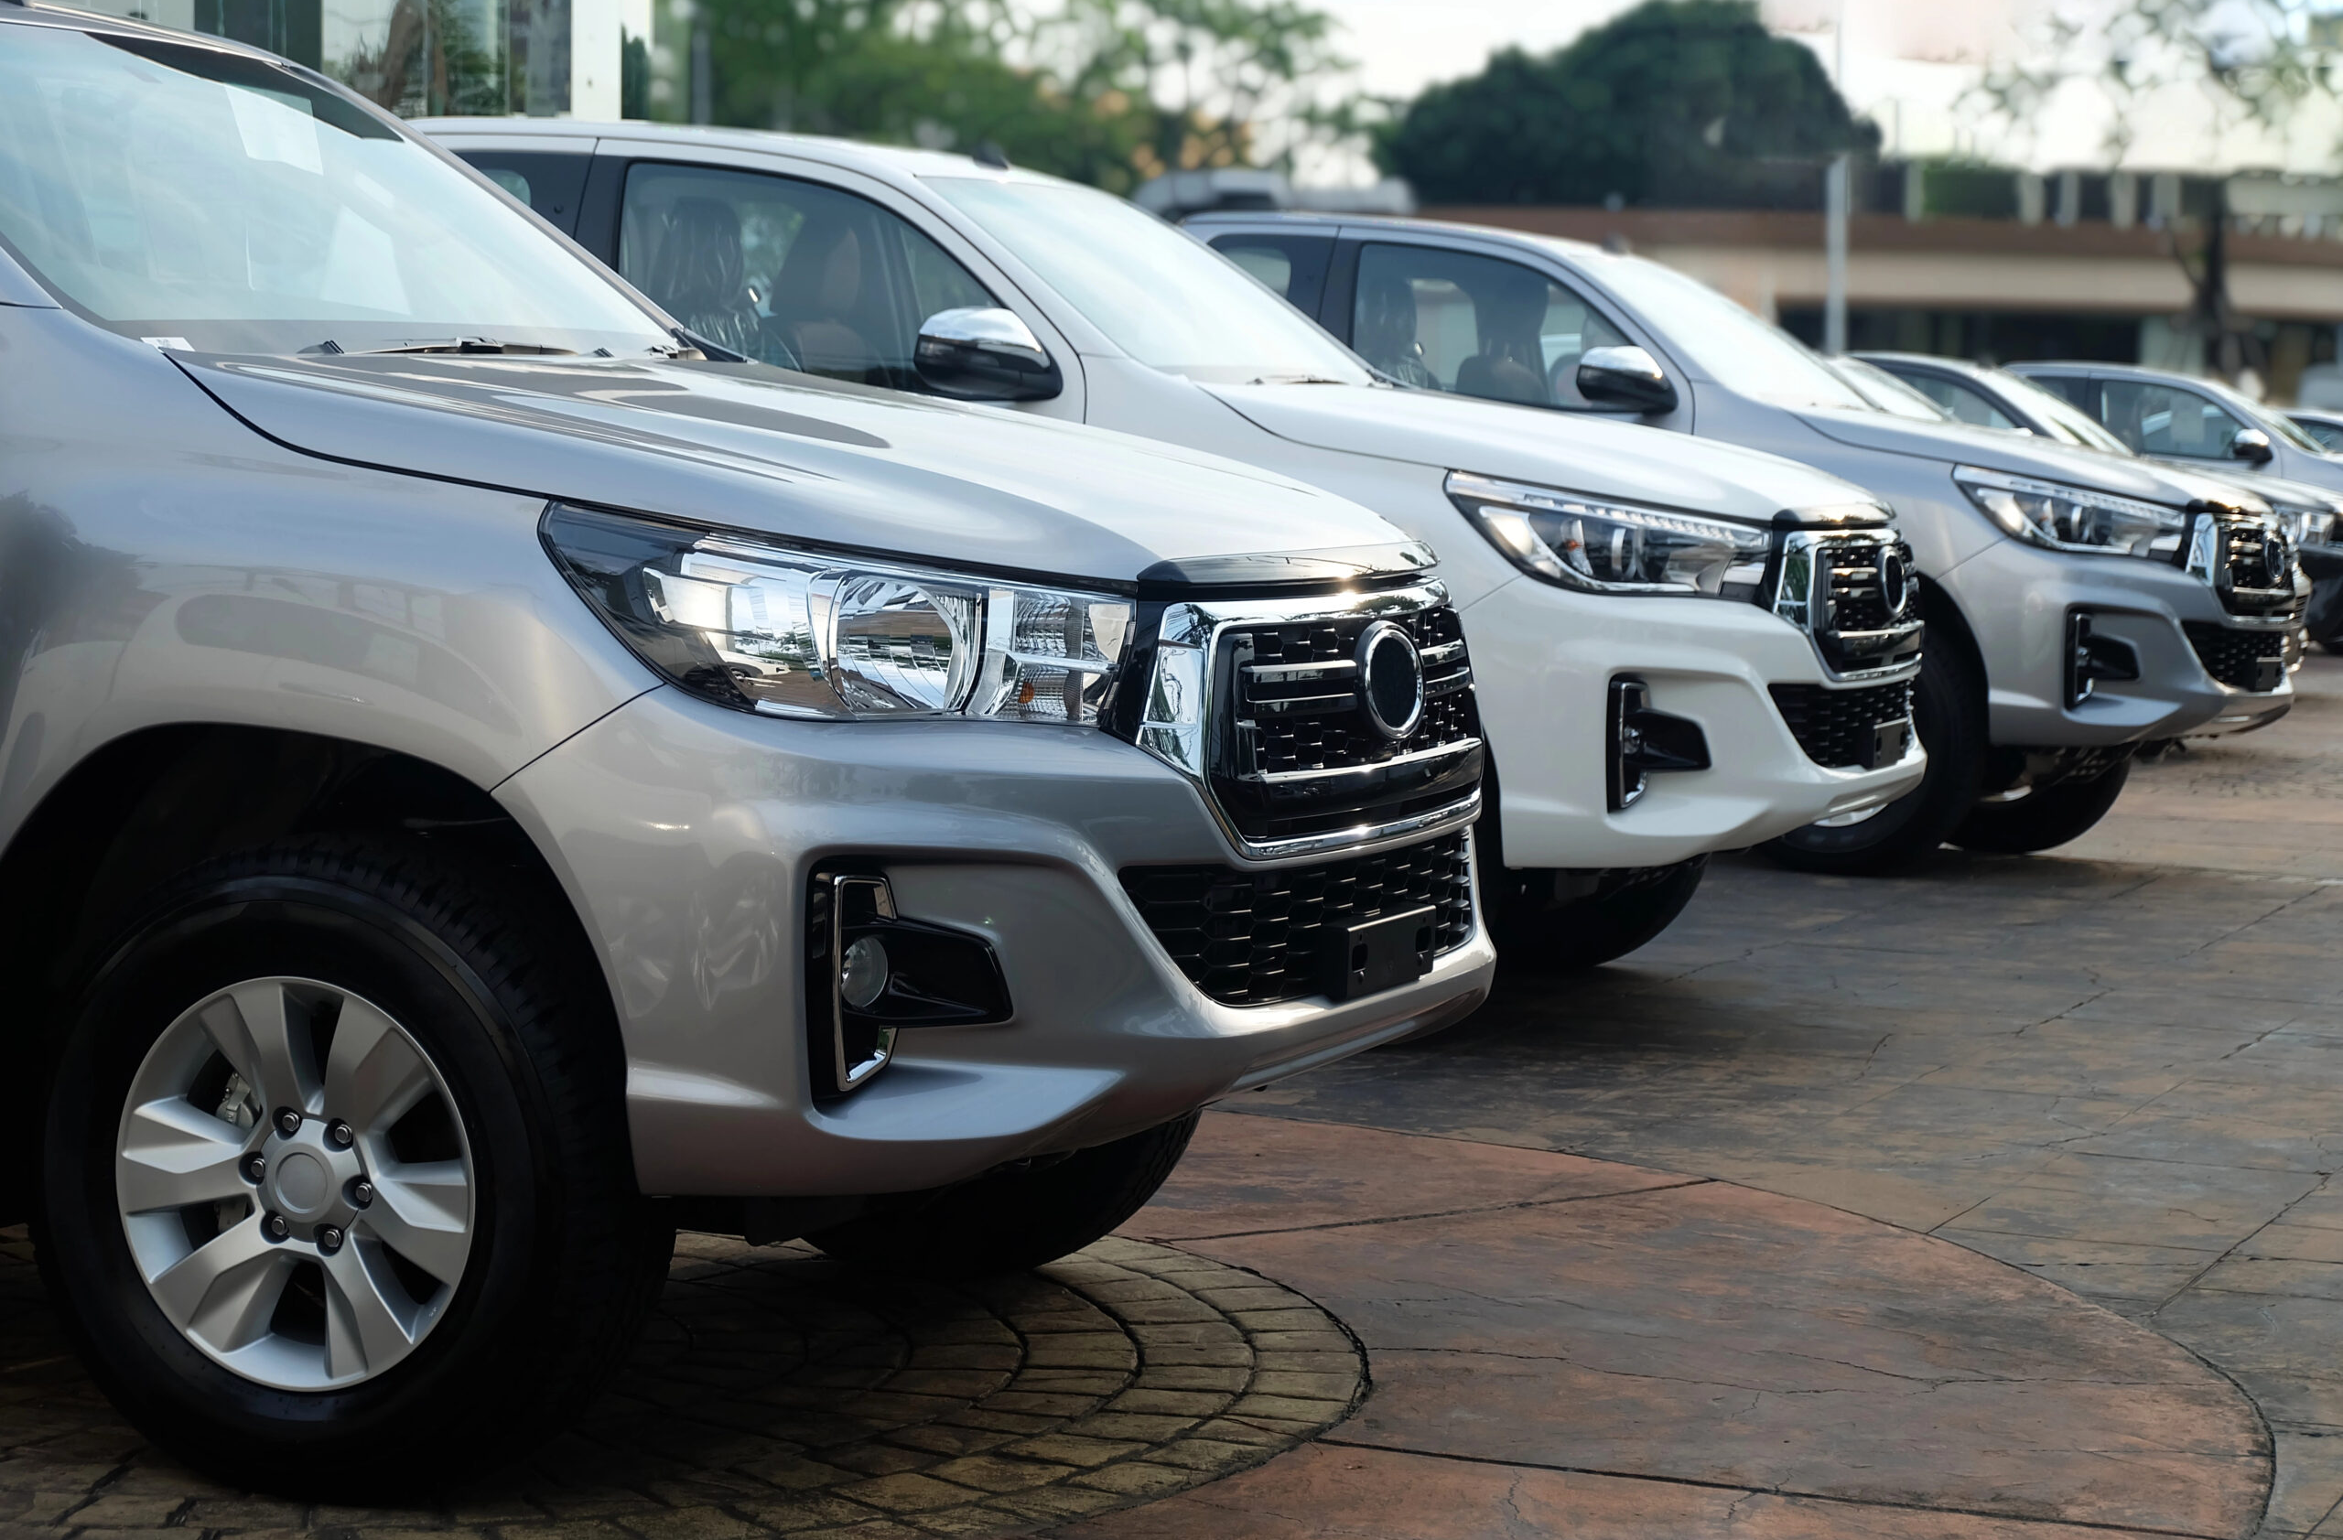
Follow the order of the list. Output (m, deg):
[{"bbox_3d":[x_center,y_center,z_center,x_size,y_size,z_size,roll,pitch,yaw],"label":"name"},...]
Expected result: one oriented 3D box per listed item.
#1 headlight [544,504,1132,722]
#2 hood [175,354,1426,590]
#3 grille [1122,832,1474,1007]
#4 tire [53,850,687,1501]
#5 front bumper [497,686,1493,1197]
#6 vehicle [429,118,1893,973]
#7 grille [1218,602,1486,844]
[{"bbox_3d":[-0.359,-0.176,5.370,0.545,0.235,0.390,2,4,24],"label":"headlight"},{"bbox_3d":[-0.298,-0.385,6.011,1.200,0.290,1.600,2,4,24],"label":"hood"},{"bbox_3d":[0.207,0.160,5.832,0.120,0.190,1.060,2,4,24],"label":"grille"},{"bbox_3d":[-0.925,0.438,5.515,0.776,0.776,0.265,2,4,24],"label":"tire"},{"bbox_3d":[-0.027,0.128,5.932,0.710,0.540,1.840,2,4,24],"label":"front bumper"},{"bbox_3d":[-1.002,-0.471,10.750,5.330,1.815,1.860,2,4,22],"label":"vehicle"},{"bbox_3d":[0.211,-0.071,5.811,0.130,0.285,0.840,2,4,24],"label":"grille"}]

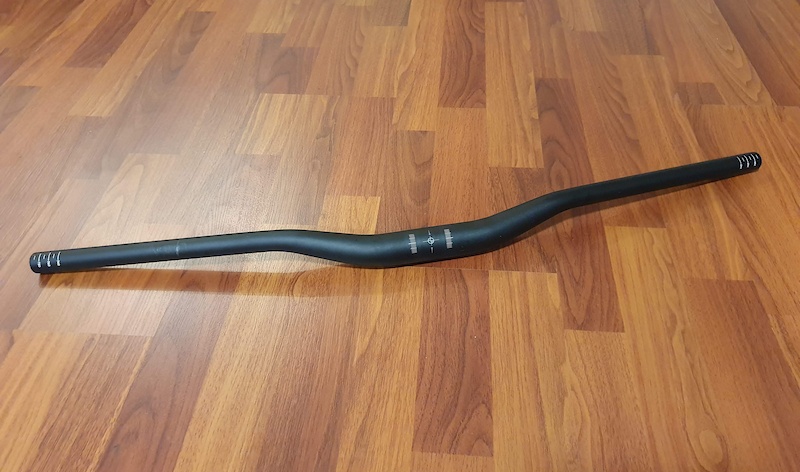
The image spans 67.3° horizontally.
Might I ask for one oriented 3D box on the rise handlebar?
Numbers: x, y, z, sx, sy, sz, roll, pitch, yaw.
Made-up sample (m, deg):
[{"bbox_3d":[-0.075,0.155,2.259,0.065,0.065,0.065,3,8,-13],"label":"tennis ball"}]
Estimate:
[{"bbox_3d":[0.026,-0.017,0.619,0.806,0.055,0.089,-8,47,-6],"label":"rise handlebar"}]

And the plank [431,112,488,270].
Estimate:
[{"bbox_3d":[0.071,-0.066,0.716,0.066,0.010,0.286,2,46,5],"label":"plank"}]

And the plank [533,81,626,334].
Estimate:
[{"bbox_3d":[0.200,-0.065,0.710,0.057,0.010,0.435,2,46,5],"label":"plank"}]

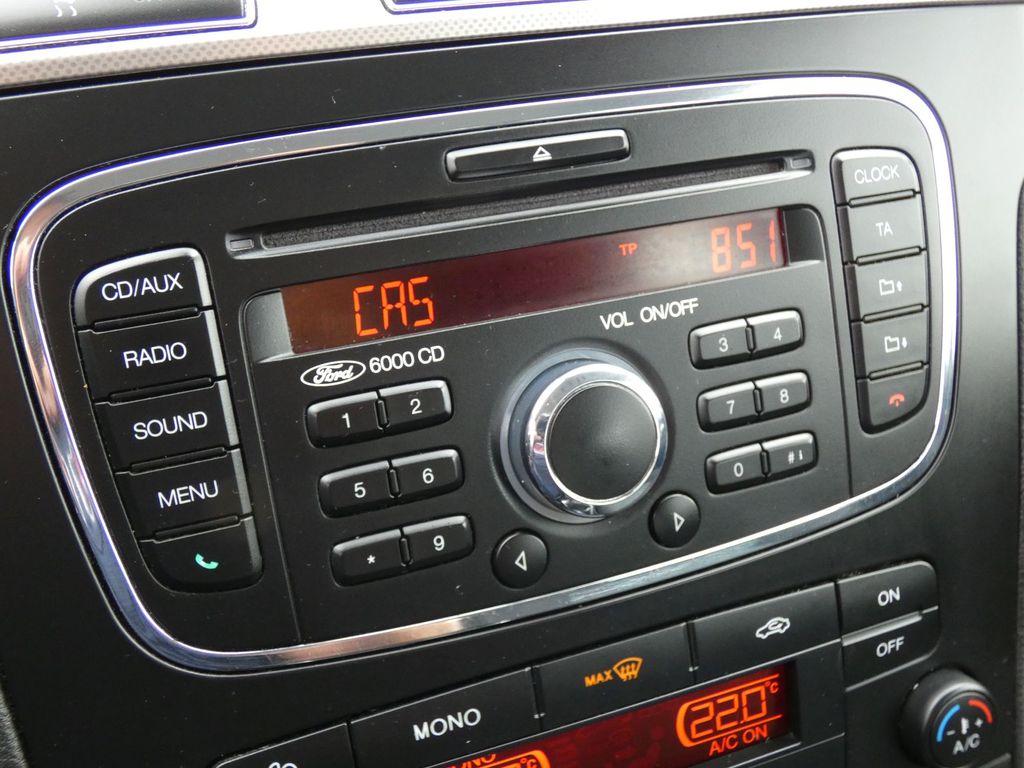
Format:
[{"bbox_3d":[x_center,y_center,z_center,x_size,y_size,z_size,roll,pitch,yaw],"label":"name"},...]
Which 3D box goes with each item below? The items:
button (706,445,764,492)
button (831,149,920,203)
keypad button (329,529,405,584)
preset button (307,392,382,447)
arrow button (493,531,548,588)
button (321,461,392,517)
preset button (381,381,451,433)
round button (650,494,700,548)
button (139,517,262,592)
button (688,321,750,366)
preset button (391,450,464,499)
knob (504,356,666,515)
[{"bbox_3d":[0.055,0.021,0.261,0.016,0.011,0.003,-11,9,-18],"label":"button"},{"bbox_3d":[0.092,-0.053,0.266,0.025,0.013,0.004,-11,9,-18],"label":"button"},{"bbox_3d":[-0.031,0.039,0.232,0.016,0.011,0.003,-11,9,-18],"label":"keypad button"},{"bbox_3d":[-0.036,0.008,0.228,0.016,0.011,0.003,-11,9,-18],"label":"preset button"},{"bbox_3d":[0.002,0.040,0.244,0.014,0.014,0.003,-11,9,-18],"label":"arrow button"},{"bbox_3d":[-0.034,0.023,0.230,0.016,0.011,0.003,-11,9,-18],"label":"button"},{"bbox_3d":[-0.021,0.005,0.233,0.016,0.011,0.003,-11,9,-18],"label":"preset button"},{"bbox_3d":[0.039,0.033,0.256,0.014,0.014,0.003,-11,9,-18],"label":"round button"},{"bbox_3d":[-0.064,0.037,0.221,0.023,0.013,0.004,-11,9,-18],"label":"button"},{"bbox_3d":[0.050,-0.009,0.256,0.016,0.011,0.003,-11,9,-18],"label":"button"},{"bbox_3d":[-0.018,0.021,0.235,0.016,0.011,0.003,-11,9,-18],"label":"preset button"},{"bbox_3d":[0.019,0.013,0.242,0.037,0.037,0.012,-11,9,-18],"label":"knob"}]

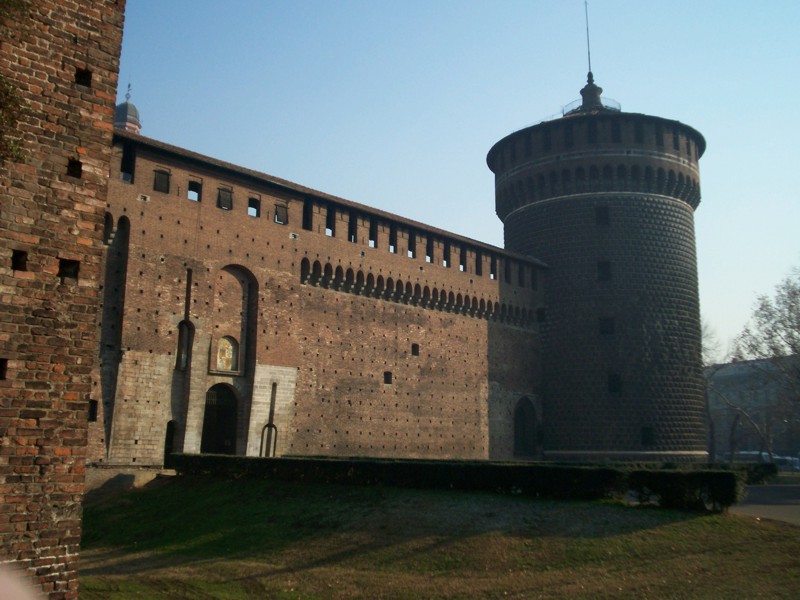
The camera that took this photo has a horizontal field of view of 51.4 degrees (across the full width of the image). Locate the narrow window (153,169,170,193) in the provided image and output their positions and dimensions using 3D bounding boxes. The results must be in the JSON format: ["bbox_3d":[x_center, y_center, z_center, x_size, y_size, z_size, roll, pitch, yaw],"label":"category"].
[{"bbox_3d":[-13.388,-6.588,46.485,0.300,1.250,1.020,-10,-15,43],"label":"narrow window"}]

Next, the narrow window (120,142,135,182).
[{"bbox_3d":[-14.850,-7.361,45.152,0.400,2.100,0.800,-10,-15,43],"label":"narrow window"}]

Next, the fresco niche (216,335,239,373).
[{"bbox_3d":[-10.353,3.259,49.478,0.450,2.150,1.500,-10,-15,43],"label":"fresco niche"}]

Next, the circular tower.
[{"bbox_3d":[18.924,-3.708,79.932,20.700,38.800,20.700,-10,-15,43],"label":"circular tower"}]

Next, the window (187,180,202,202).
[{"bbox_3d":[-12.949,-6.778,52.109,0.400,1.254,0.932,-8,-13,42],"label":"window"}]

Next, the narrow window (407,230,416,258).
[{"bbox_3d":[0.843,-4.403,67.136,0.400,2.147,0.852,-8,-13,42],"label":"narrow window"}]

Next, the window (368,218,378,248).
[{"bbox_3d":[-2.150,-5.055,63.897,0.400,2.227,0.852,-8,-13,42],"label":"window"}]

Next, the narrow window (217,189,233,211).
[{"bbox_3d":[-11.393,-6.531,53.807,0.400,1.330,1.030,-8,-13,42],"label":"narrow window"}]

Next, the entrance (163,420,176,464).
[{"bbox_3d":[-12.529,7.699,44.938,0.500,2.400,0.900,-10,-15,43],"label":"entrance"}]

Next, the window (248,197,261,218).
[{"bbox_3d":[-9.815,-6.140,55.507,0.400,1.277,0.959,-8,-13,42],"label":"window"}]

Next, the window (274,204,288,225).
[{"bbox_3d":[-7.561,-5.371,52.427,0.300,1.220,1.000,-10,-15,43],"label":"window"}]

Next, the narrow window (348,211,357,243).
[{"bbox_3d":[-3.646,-5.395,62.281,0.400,2.294,0.852,-8,-13,42],"label":"narrow window"}]

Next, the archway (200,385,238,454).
[{"bbox_3d":[-11.570,7.771,52.879,0.800,4.757,2.629,-8,-13,42],"label":"archway"}]

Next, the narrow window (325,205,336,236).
[{"bbox_3d":[-4.745,-5.228,55.453,0.400,2.100,0.820,-10,-15,43],"label":"narrow window"}]

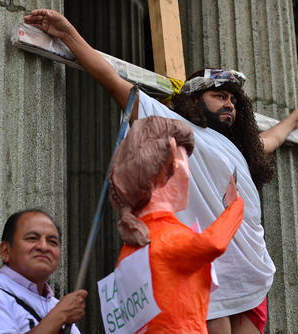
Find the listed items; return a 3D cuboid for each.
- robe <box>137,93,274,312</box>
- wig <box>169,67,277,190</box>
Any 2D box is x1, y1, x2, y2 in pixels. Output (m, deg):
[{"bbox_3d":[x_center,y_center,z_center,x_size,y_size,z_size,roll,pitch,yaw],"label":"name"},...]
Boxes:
[{"bbox_3d":[0.230,0.145,5.580,0.580,0.920,0.400,18,-30,-39],"label":"robe"},{"bbox_3d":[0.307,-0.159,5.800,0.310,0.475,0.410,-21,-30,38],"label":"wig"}]

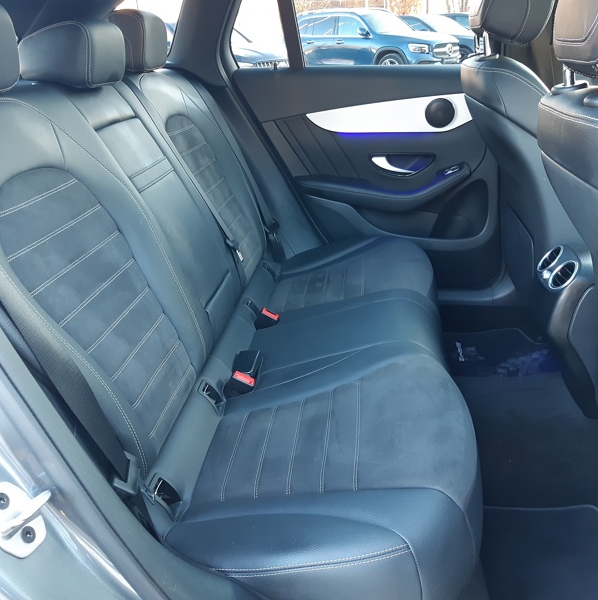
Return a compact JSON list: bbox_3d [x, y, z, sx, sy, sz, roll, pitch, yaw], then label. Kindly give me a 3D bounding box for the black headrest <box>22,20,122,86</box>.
[{"bbox_3d":[-0.425,-0.483,1.175,0.150,0.115,0.220,3,24,7],"label":"black headrest"}]

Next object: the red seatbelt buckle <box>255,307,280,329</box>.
[{"bbox_3d":[-0.082,0.050,1.522,0.048,0.053,0.028,30,25,-6],"label":"red seatbelt buckle"}]

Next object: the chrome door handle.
[{"bbox_3d":[0.300,-0.423,1.891,0.140,0.054,0.030,3,24,7],"label":"chrome door handle"}]

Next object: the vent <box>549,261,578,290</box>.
[{"bbox_3d":[0.529,-0.044,1.187,0.025,0.071,0.071,35,22,-11],"label":"vent"}]

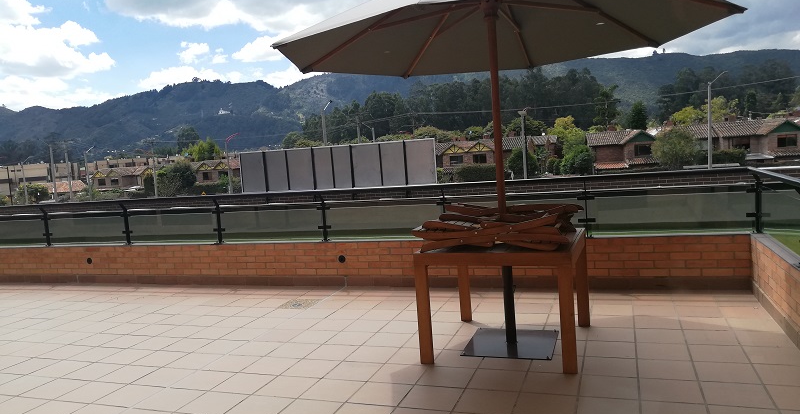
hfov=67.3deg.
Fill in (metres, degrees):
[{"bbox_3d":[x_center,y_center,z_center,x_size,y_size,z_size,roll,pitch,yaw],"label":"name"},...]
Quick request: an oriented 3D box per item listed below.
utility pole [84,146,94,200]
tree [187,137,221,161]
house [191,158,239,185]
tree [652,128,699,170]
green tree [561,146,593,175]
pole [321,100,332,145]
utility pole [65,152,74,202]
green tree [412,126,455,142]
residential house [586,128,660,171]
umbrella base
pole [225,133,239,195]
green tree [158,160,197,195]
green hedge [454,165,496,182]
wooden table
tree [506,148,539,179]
[{"bbox_3d":[-42.247,-3.950,82.069,1.500,8.710,0.350,-9,7,-43],"label":"utility pole"},{"bbox_3d":[-34.312,-7.783,106.216,6.400,8.960,6.000,-2,6,20],"label":"tree"},{"bbox_3d":[-27.581,-4.531,96.074,9.500,6.690,8.000,-2,6,20],"label":"house"},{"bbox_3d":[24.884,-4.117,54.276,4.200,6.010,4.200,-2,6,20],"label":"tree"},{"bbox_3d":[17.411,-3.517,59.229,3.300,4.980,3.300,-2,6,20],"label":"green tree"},{"bbox_3d":[-4.740,-2.744,43.033,0.350,9.610,1.500,-2,6,24],"label":"pole"},{"bbox_3d":[-42.164,-2.773,77.402,0.320,8.740,0.320,-2,6,20],"label":"utility pole"},{"bbox_3d":[5.647,-9.022,95.238,6.800,7.740,6.200,-2,6,20],"label":"green tree"},{"bbox_3d":[24.248,-5.461,65.089,7.600,5.830,7.500,-2,6,20],"label":"residential house"},{"bbox_3d":[0.796,0.956,4.258,0.600,0.020,0.600,-2,6,20],"label":"umbrella base"},{"bbox_3d":[-20.992,-4.776,75.049,1.800,8.500,0.350,-7,6,-31],"label":"pole"},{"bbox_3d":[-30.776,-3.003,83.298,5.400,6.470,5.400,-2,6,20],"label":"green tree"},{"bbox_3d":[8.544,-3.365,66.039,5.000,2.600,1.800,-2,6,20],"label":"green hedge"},{"bbox_3d":[0.764,0.599,4.221,1.000,0.740,1.000,-2,6,22],"label":"wooden table"},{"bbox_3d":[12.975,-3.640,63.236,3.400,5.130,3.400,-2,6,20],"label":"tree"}]

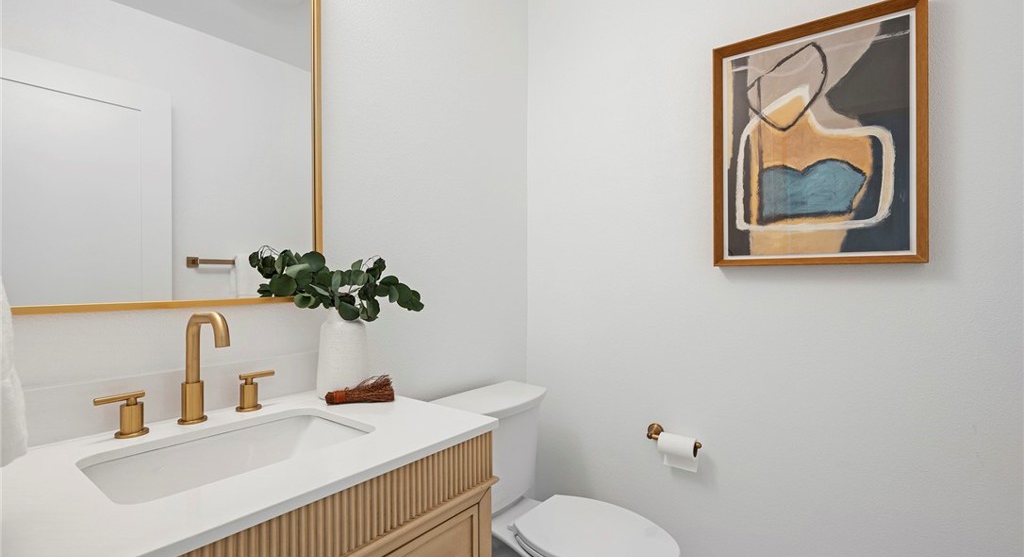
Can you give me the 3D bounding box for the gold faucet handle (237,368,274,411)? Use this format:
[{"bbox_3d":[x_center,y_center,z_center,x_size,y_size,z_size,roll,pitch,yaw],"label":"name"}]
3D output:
[{"bbox_3d":[-0.574,0.253,1.023,0.050,0.074,0.082,0,0,37],"label":"gold faucet handle"}]

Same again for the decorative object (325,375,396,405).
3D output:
[{"bbox_3d":[-0.351,0.260,1.075,0.160,0.060,0.052,0,0,-12],"label":"decorative object"}]

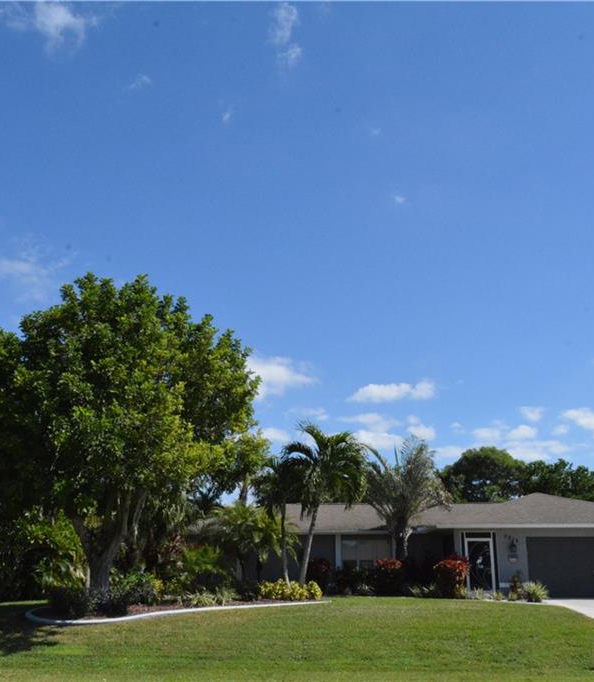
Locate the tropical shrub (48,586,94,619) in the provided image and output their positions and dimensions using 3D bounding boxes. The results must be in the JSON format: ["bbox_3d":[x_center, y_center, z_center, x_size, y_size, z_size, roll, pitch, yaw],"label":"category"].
[{"bbox_3d":[-7.272,8.358,24.656,1.477,0.902,1.403,0,-16,0],"label":"tropical shrub"}]

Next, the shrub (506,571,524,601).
[{"bbox_3d":[7.677,8.624,26.975,0.560,0.940,0.550,0,-16,0],"label":"shrub"}]

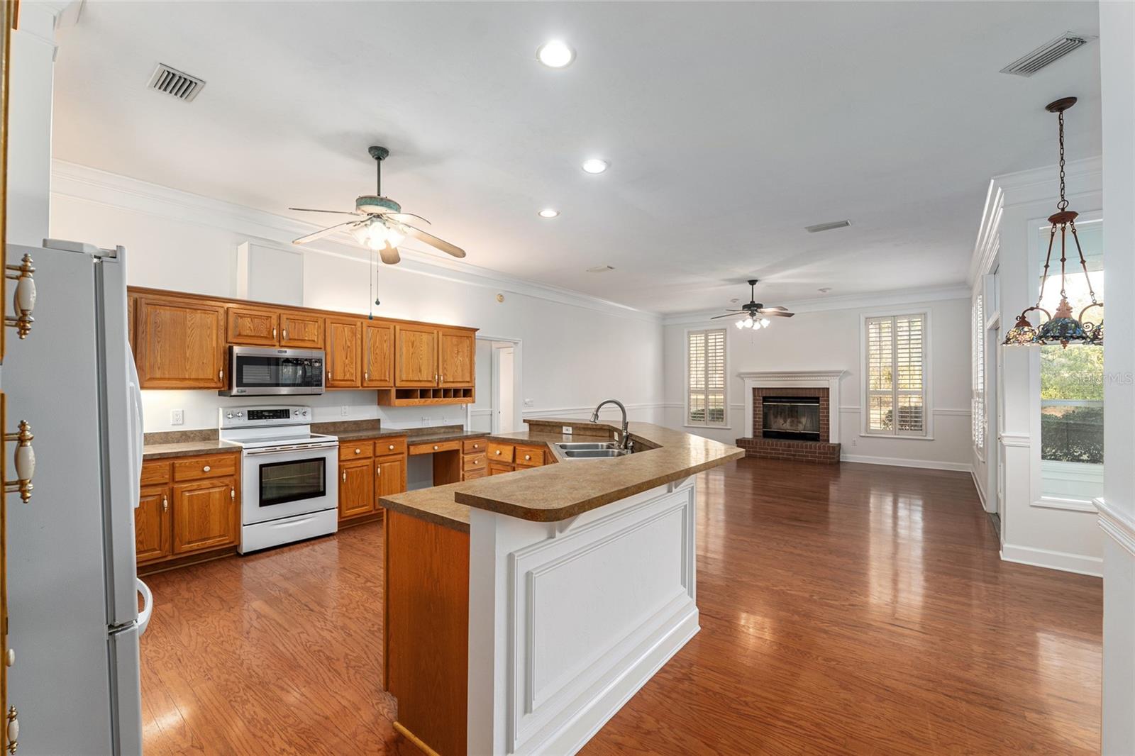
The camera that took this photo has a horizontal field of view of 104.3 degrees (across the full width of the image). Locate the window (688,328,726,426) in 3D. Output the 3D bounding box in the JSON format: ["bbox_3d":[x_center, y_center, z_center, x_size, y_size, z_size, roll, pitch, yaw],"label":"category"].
[{"bbox_3d":[3.101,0.003,9.820,0.867,2.103,0.050,0,-1,36],"label":"window"}]

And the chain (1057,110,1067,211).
[{"bbox_3d":[2.871,-1.266,2.561,0.050,0.578,0.050,-1,-1,40],"label":"chain"}]

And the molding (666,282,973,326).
[{"bbox_3d":[4.439,-1.393,8.795,5.341,0.249,0.140,0,-1,36],"label":"molding"}]

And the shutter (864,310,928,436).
[{"bbox_3d":[5.826,-0.083,7.858,0.897,2.162,0.100,0,-1,36],"label":"shutter"}]

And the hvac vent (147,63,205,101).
[{"bbox_3d":[-2.152,-1.609,2.429,0.294,0.030,0.186,-1,-1,40],"label":"hvac vent"}]

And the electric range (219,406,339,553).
[{"bbox_3d":[-2.684,0.884,4.141,0.658,1.196,0.754,-1,-1,40],"label":"electric range"}]

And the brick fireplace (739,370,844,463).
[{"bbox_3d":[4.334,0.719,8.661,1.873,1.714,0.458,0,-1,36],"label":"brick fireplace"}]

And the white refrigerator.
[{"bbox_3d":[-1.742,0.558,1.176,0.897,1.769,0.797,-1,-1,40],"label":"white refrigerator"}]

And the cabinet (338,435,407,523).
[{"bbox_3d":[-2.214,1.042,4.741,0.605,0.797,0.698,-1,-1,40],"label":"cabinet"}]

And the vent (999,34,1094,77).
[{"bbox_3d":[2.385,-1.597,2.195,0.189,0.030,0.279,0,-1,-10],"label":"vent"}]

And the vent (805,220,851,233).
[{"bbox_3d":[2.694,-1.560,4.564,0.354,0.030,0.196,-1,-1,40],"label":"vent"}]

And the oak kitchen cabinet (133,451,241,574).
[{"bbox_3d":[-3.180,1.026,3.604,0.605,0.807,0.683,-1,-1,40],"label":"oak kitchen cabinet"}]

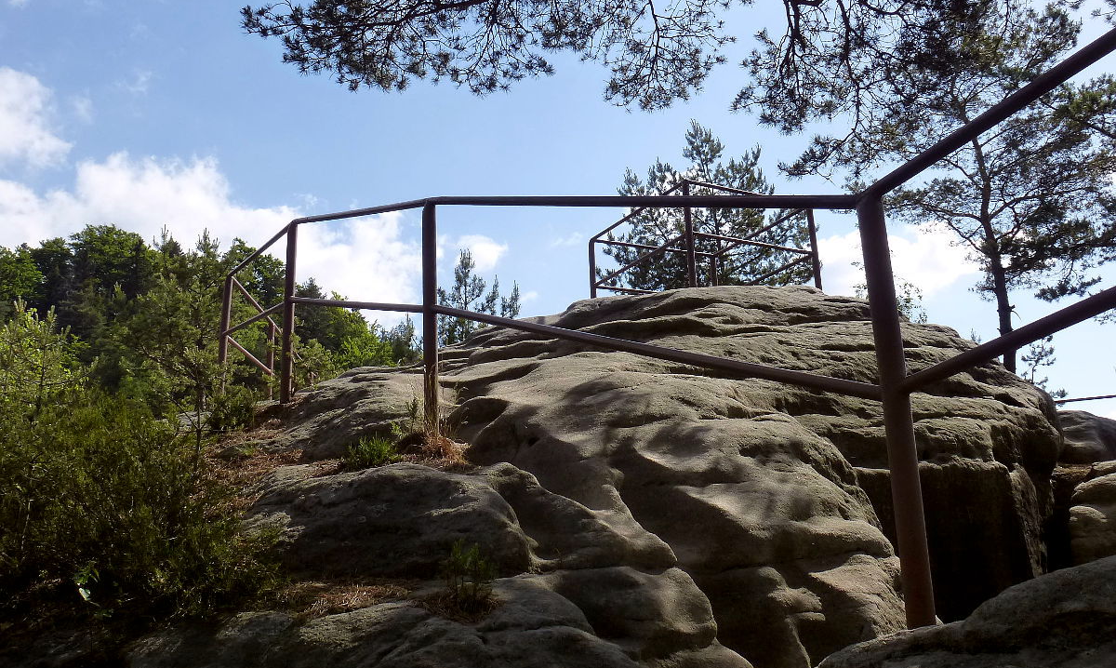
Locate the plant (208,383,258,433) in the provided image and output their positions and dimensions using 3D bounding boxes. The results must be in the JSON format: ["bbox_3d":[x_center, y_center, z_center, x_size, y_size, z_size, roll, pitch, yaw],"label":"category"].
[{"bbox_3d":[-1.980,0.451,5.500,0.310,0.310,0.300,-2,-14,0],"label":"plant"}]

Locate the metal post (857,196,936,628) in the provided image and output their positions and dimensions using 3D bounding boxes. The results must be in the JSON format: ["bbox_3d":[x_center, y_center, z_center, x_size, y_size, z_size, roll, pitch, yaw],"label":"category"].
[{"bbox_3d":[0.787,0.154,2.120,0.062,1.020,0.062,-2,-14,0],"label":"metal post"}]

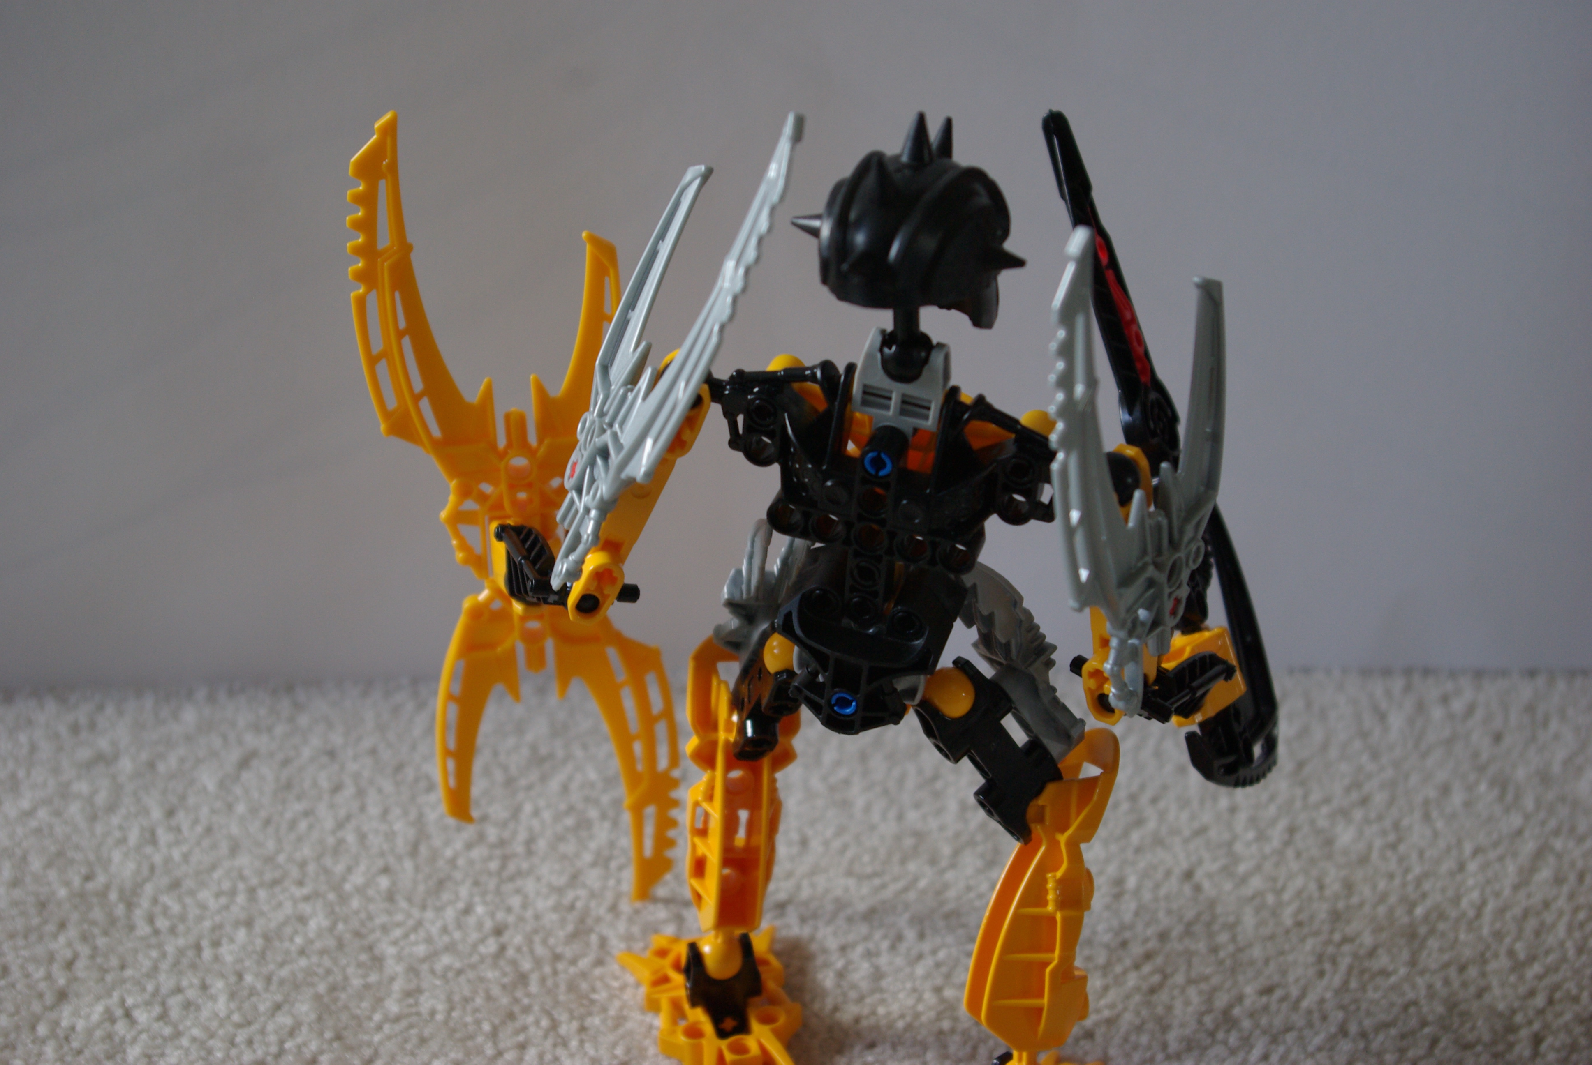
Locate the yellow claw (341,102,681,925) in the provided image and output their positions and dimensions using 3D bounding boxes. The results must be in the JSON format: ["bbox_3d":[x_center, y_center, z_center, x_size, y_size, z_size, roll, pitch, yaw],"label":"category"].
[{"bbox_3d":[-0.057,0.004,0.538,0.060,0.199,0.014,-7,30,-8],"label":"yellow claw"}]

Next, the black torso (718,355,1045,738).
[{"bbox_3d":[0.015,0.001,0.463,0.068,0.072,0.034,13,36,12],"label":"black torso"}]

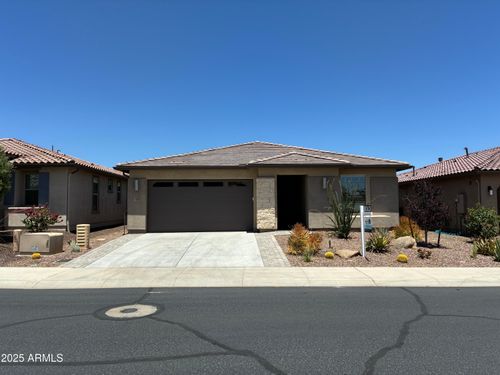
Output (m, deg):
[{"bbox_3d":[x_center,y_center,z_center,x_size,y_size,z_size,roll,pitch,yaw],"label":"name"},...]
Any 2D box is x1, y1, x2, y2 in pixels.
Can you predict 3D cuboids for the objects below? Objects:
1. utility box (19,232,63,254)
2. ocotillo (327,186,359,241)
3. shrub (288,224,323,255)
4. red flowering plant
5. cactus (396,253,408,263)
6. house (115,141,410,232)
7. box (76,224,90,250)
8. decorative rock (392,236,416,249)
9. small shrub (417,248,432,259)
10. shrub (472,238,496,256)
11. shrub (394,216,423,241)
[{"bbox_3d":[-7.140,1.886,12.871,1.000,0.700,0.880,0,-3,5],"label":"utility box"},{"bbox_3d":[3.850,1.080,15.715,1.300,2.100,1.250,0,-3,0],"label":"ocotillo"},{"bbox_3d":[1.890,1.738,12.829,1.120,1.000,1.050,0,-3,0],"label":"shrub"},{"bbox_3d":[-8.350,1.421,15.148,1.500,1.300,1.400,0,-3,0],"label":"red flowering plant"},{"bbox_3d":[4.700,2.138,11.607,0.340,0.290,0.340,0,-3,0],"label":"cactus"},{"bbox_3d":[0.480,-0.170,23.939,13.050,5.200,14.800,0,-3,-1],"label":"house"},{"bbox_3d":[-5.845,1.736,13.200,0.341,0.866,0.290,0,-3,-1],"label":"box"},{"bbox_3d":[5.534,1.972,13.500,0.820,0.410,0.620,0,-3,-1],"label":"decorative rock"},{"bbox_3d":[5.417,2.059,11.650,0.430,0.290,0.400,0,-3,-1],"label":"small shrub"},{"bbox_3d":[7.636,1.951,12.250,0.720,0.560,0.700,0,-3,-1],"label":"shrub"},{"bbox_3d":[6.540,1.645,15.537,1.120,0.980,1.100,0,-3,0],"label":"shrub"}]

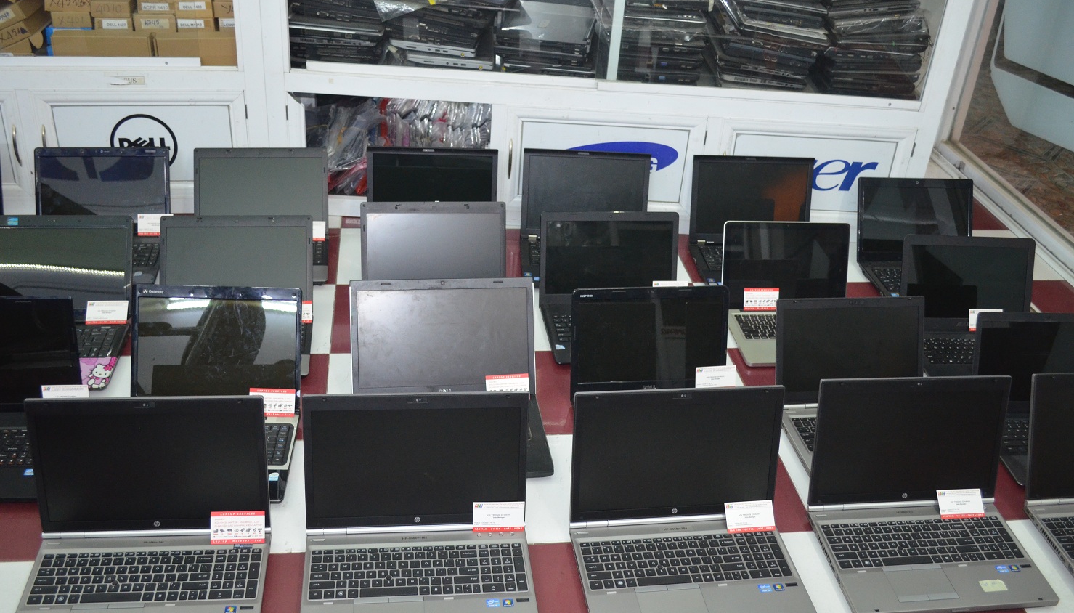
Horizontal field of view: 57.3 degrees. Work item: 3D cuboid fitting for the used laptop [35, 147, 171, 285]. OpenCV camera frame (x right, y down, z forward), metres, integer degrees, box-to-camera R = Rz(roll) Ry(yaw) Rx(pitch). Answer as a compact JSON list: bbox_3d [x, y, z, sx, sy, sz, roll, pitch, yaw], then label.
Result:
[{"bbox_3d":[-1.088,-0.226,2.408,0.336,0.223,0.329,0,32,-8],"label":"used laptop"}]

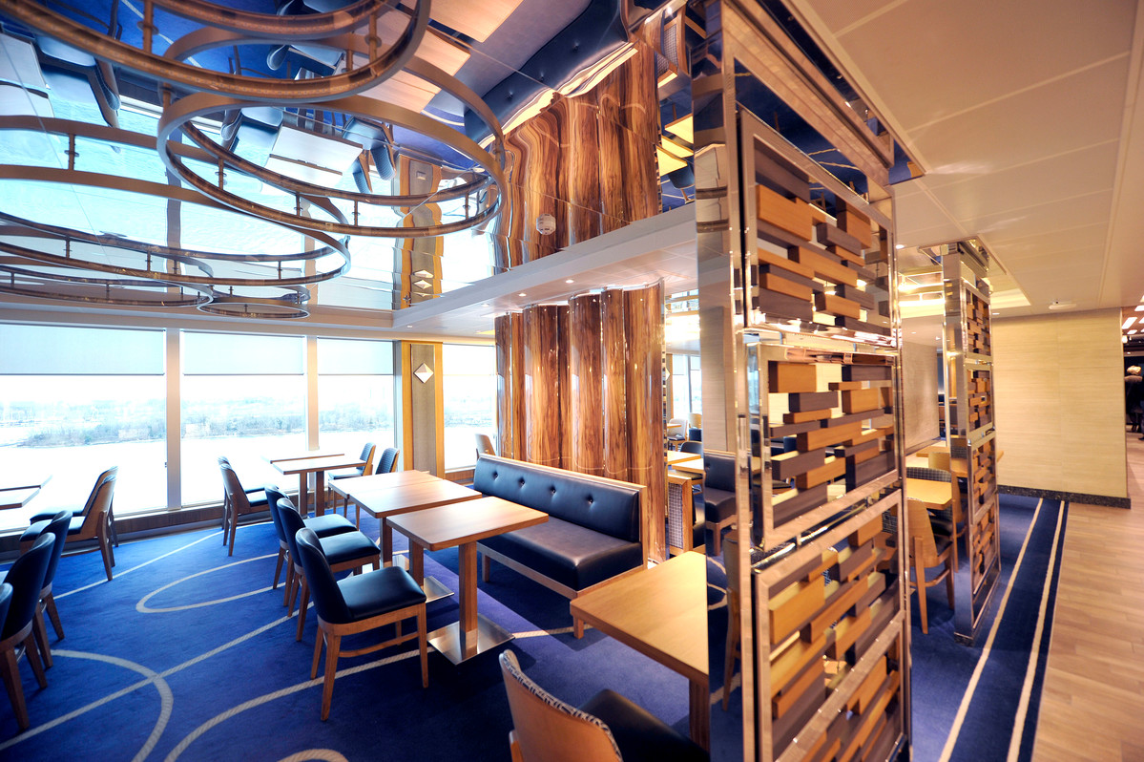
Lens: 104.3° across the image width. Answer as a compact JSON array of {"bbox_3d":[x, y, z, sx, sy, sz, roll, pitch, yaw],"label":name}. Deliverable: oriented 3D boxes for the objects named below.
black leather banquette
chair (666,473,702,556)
[{"bbox_3d":[-0.490,1.185,3.806,0.685,0.810,2.337,0,-1,-41],"label":"black leather banquette"},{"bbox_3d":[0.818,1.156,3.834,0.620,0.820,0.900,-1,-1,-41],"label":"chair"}]

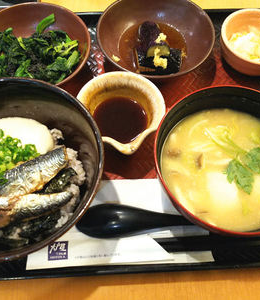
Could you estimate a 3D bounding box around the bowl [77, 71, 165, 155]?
[{"bbox_3d":[-0.010,-0.029,0.320,0.088,0.045,0.092,1,67,-2],"label":"bowl"}]

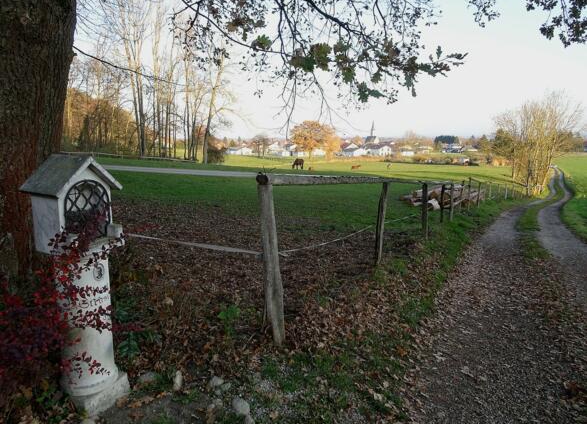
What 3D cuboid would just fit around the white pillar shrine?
[{"bbox_3d":[-1.335,0.445,2.600,0.420,1.600,0.430,6,11,30],"label":"white pillar shrine"}]

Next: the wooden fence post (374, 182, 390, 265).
[{"bbox_3d":[1.267,0.174,5.799,0.140,1.193,0.140,8,11,28],"label":"wooden fence post"}]

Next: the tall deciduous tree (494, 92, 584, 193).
[{"bbox_3d":[21.320,-5.889,35.266,7.900,8.653,7.500,0,10,0],"label":"tall deciduous tree"}]

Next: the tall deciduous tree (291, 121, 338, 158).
[{"bbox_3d":[7.425,-25.490,143.859,17.000,13.403,15.500,0,10,0],"label":"tall deciduous tree"}]

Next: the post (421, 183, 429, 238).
[{"bbox_3d":[2.791,-0.030,8.646,0.130,1.220,0.130,2,11,28],"label":"post"}]

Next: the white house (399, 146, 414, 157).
[{"bbox_3d":[77.590,-42.386,283.335,11.000,7.140,10.500,2,10,14],"label":"white house"}]

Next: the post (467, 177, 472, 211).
[{"bbox_3d":[7.387,-0.761,17.079,0.130,1.417,0.130,5,11,28],"label":"post"}]

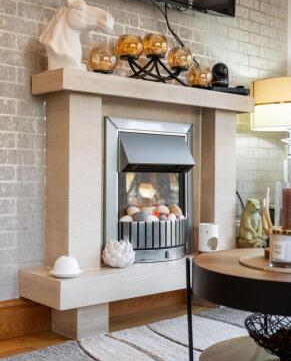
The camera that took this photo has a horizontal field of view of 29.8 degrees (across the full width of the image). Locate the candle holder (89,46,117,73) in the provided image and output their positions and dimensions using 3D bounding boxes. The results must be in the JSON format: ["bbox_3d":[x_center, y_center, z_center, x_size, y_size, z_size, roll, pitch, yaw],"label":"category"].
[{"bbox_3d":[-0.177,-0.496,2.244,0.110,0.108,0.110,0,1,0],"label":"candle holder"}]

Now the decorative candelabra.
[{"bbox_3d":[0.044,-0.530,2.434,0.694,0.246,0.155,0,1,-41],"label":"decorative candelabra"}]

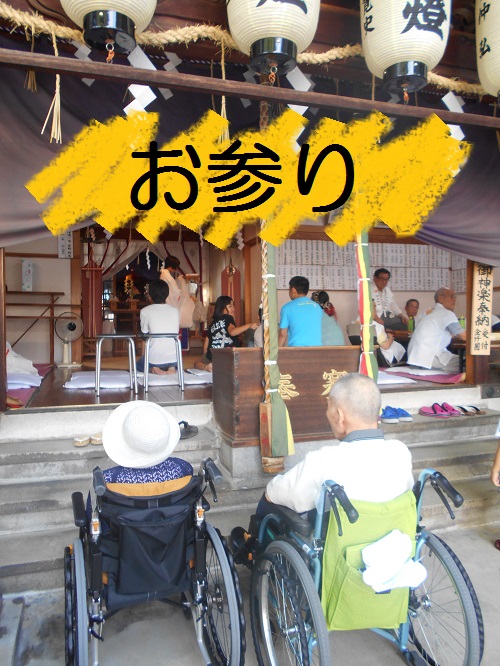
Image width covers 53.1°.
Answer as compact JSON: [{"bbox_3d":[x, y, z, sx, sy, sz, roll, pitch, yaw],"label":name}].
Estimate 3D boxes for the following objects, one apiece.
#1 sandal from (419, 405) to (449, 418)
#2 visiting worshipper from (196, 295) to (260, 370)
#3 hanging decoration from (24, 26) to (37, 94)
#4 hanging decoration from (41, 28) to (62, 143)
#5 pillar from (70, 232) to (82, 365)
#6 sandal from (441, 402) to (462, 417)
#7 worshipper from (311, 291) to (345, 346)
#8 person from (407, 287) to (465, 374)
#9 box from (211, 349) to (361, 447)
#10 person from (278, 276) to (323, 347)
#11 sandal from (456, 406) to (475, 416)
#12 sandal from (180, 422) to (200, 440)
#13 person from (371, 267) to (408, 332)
[{"bbox_3d":[1.574,0.657,4.256,0.245,0.085,0.095,1,2,33],"label":"sandal"},{"bbox_3d":[-0.260,0.020,5.100,0.480,0.780,0.480,2,4,37],"label":"visiting worshipper"},{"bbox_3d":[-1.346,-1.681,3.075,0.080,0.398,0.075,-1,2,-18],"label":"hanging decoration"},{"bbox_3d":[-0.910,-1.138,2.300,0.090,0.490,0.070,-1,3,-17],"label":"hanging decoration"},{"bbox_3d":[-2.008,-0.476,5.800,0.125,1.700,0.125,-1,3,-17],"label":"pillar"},{"bbox_3d":[1.626,0.617,4.100,0.250,0.090,0.100,1,3,27],"label":"sandal"},{"bbox_3d":[0.829,-0.035,5.352,0.430,0.838,0.550,-1,3,-34],"label":"worshipper"},{"bbox_3d":[1.967,-0.042,5.250,0.600,0.870,0.480,-1,3,-17],"label":"person"},{"bbox_3d":[0.321,0.398,3.628,1.079,0.643,0.540,-1,2,-18],"label":"box"},{"bbox_3d":[0.530,-0.095,5.203,0.470,0.969,0.580,-1,2,-21],"label":"person"},{"bbox_3d":[1.852,0.667,4.330,0.090,0.060,0.245,-2,3,-43],"label":"sandal"},{"bbox_3d":[-0.469,0.688,3.556,0.105,0.075,0.265,1,2,30],"label":"sandal"},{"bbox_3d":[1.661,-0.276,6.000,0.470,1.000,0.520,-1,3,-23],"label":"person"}]

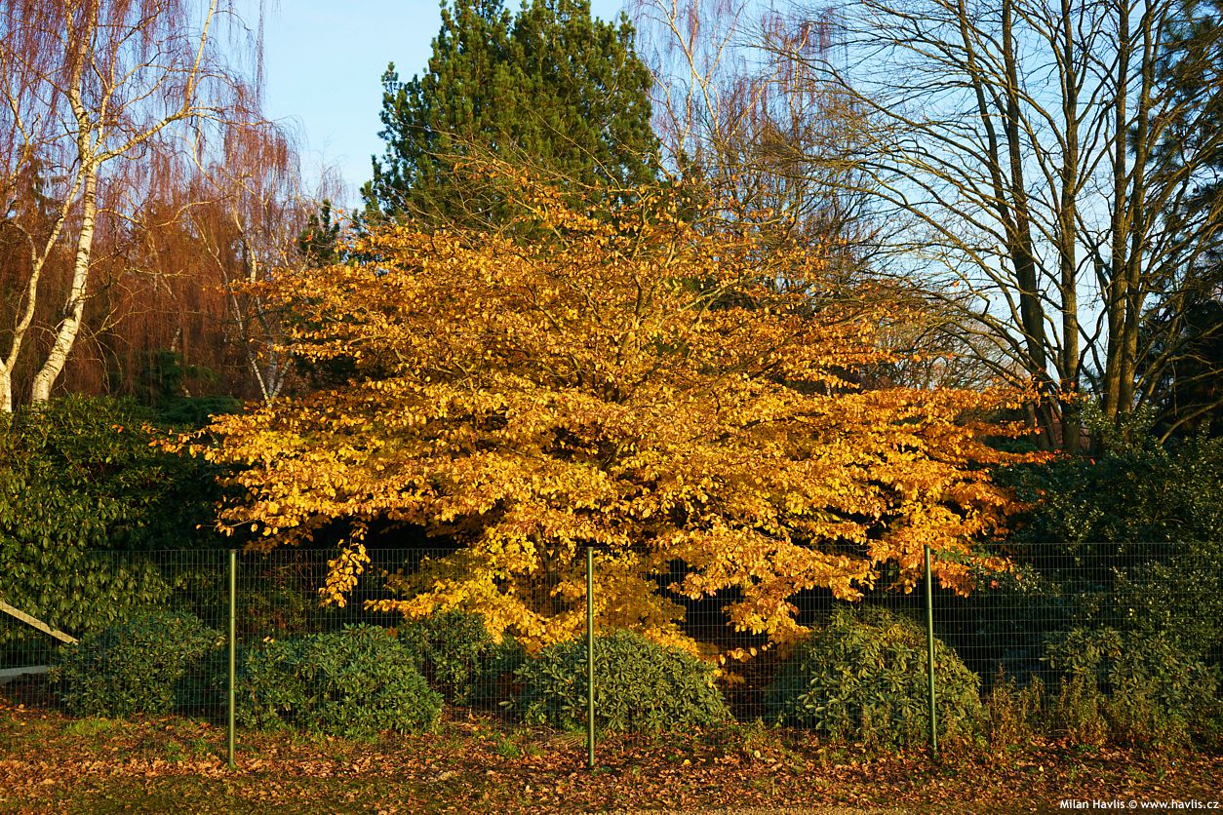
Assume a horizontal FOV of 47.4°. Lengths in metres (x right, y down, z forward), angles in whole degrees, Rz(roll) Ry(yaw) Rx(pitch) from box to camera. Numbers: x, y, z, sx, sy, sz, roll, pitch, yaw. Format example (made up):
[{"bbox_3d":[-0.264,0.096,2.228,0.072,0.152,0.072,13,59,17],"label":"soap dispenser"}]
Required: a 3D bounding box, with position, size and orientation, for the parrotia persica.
[{"bbox_3d":[0.020,0.220,13.800,8.400,5.100,7.000,0,-5,0],"label":"parrotia persica"}]

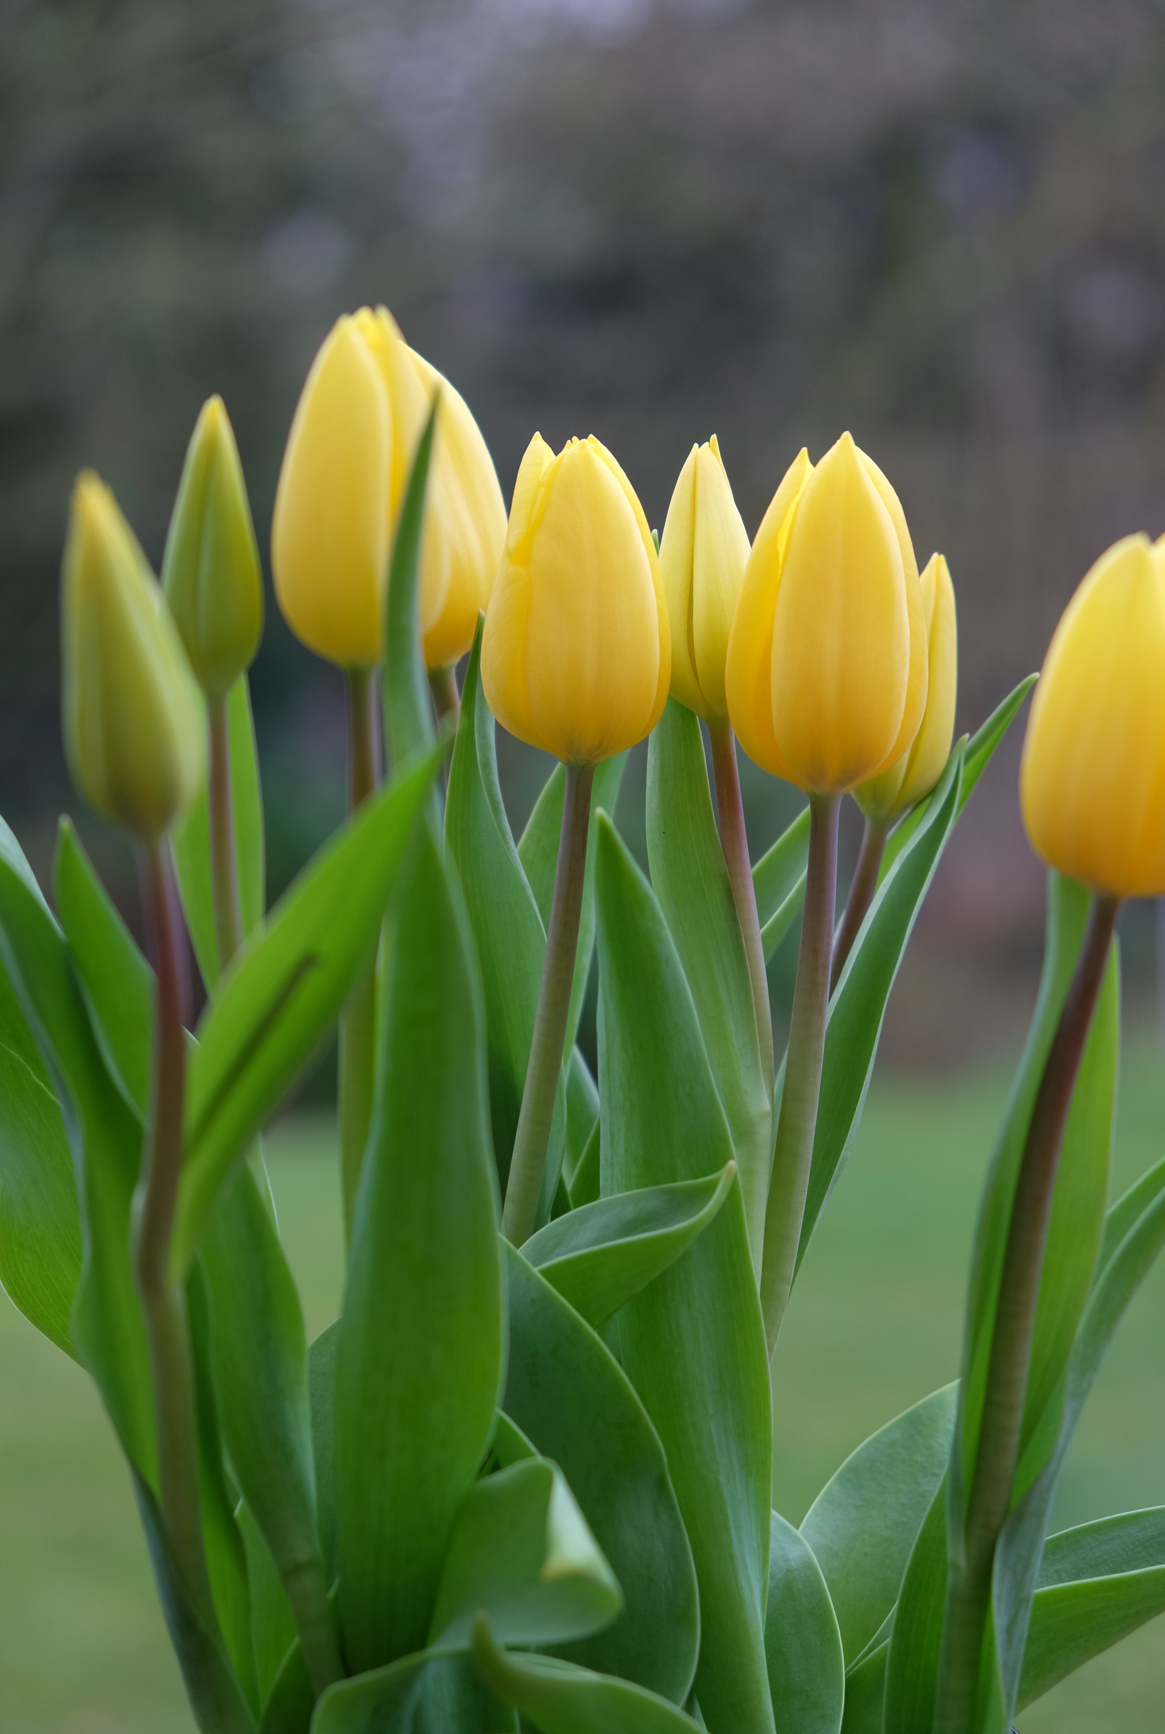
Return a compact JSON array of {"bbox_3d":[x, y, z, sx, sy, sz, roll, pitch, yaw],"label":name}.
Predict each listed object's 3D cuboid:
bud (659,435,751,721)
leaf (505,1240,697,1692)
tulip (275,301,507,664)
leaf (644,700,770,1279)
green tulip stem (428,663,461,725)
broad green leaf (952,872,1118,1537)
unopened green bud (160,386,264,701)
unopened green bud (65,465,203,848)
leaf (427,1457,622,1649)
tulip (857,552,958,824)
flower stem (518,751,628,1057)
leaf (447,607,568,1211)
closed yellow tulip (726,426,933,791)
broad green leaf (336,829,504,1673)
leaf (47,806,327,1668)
[{"bbox_3d":[0.025,-0.058,0.805,0.019,0.058,0.018,-2,2,0],"label":"bud"},{"bbox_3d":[0.002,0.104,0.690,0.035,0.080,0.025,-5,1,0],"label":"leaf"},{"bbox_3d":[-0.033,-0.065,0.690,0.039,0.063,0.043,0,1,0],"label":"tulip"},{"bbox_3d":[0.022,0.020,0.725,0.019,0.108,0.018,-8,1,0],"label":"leaf"},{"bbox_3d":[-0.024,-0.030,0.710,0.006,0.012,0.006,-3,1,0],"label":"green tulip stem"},{"bbox_3d":[0.075,0.055,0.660,0.022,0.110,0.022,8,1,0],"label":"broad green leaf"},{"bbox_3d":[-0.071,-0.062,0.770,0.019,0.059,0.020,0,2,0],"label":"unopened green bud"},{"bbox_3d":[-0.069,-0.032,0.615,0.020,0.056,0.021,-9,1,0],"label":"unopened green bud"},{"bbox_3d":[-0.010,0.123,0.720,0.035,0.035,0.028,0,2,0],"label":"leaf"},{"bbox_3d":[0.065,-0.036,0.810,0.018,0.056,0.018,10,2,0],"label":"tulip"},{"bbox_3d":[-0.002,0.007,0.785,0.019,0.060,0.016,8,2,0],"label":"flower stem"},{"bbox_3d":[-0.015,0.010,0.785,0.022,0.116,0.022,-4,2,0],"label":"leaf"},{"bbox_3d":[0.043,-0.044,0.700,0.035,0.063,0.035,2,1,0],"label":"closed yellow tulip"},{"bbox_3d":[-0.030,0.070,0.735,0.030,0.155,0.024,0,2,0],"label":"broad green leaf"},{"bbox_3d":[-0.062,0.062,0.645,0.020,0.145,0.025,-17,1,0],"label":"leaf"}]

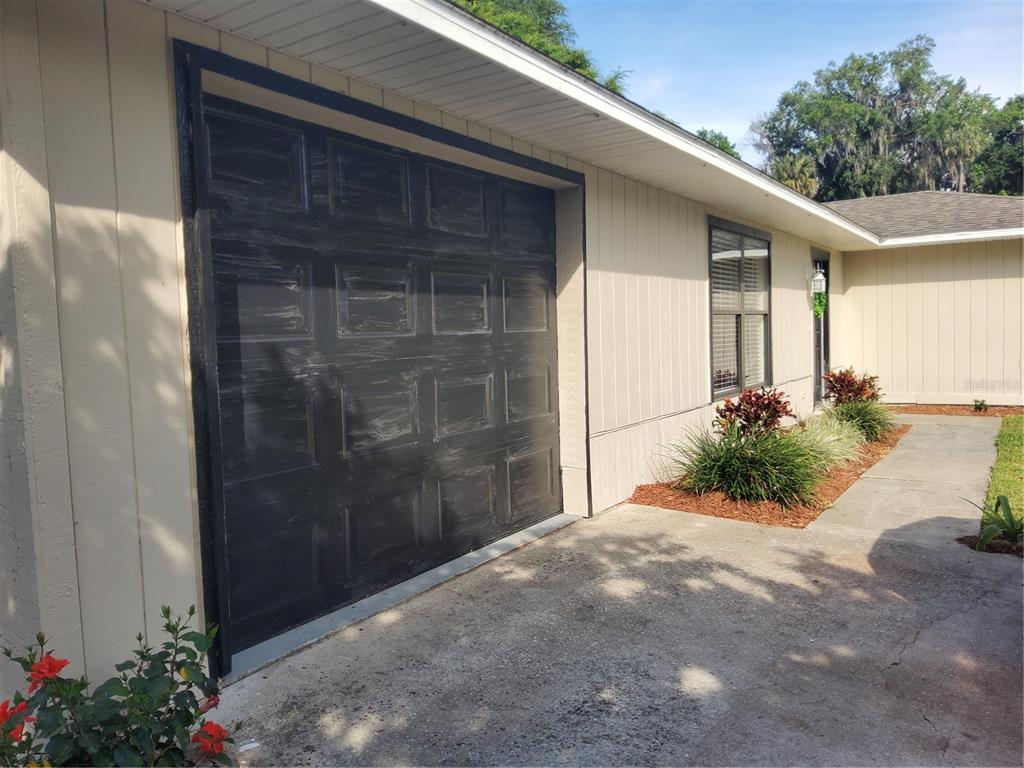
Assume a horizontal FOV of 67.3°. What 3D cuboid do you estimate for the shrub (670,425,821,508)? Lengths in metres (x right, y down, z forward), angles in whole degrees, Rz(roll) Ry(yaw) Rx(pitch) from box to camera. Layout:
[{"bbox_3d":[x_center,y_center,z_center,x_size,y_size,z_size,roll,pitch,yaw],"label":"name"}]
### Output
[{"bbox_3d":[1.713,0.526,5.630,0.970,0.510,0.970,1,5,33],"label":"shrub"}]

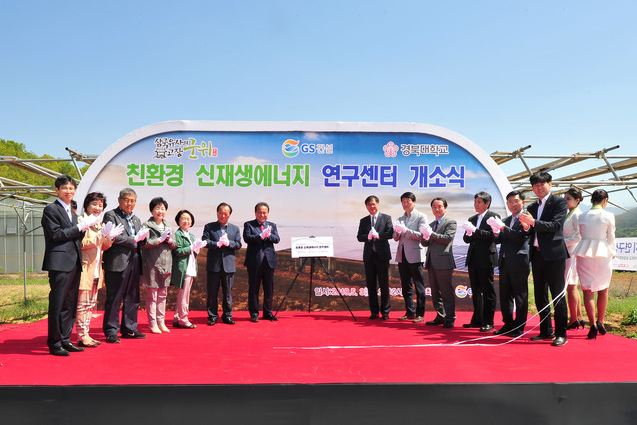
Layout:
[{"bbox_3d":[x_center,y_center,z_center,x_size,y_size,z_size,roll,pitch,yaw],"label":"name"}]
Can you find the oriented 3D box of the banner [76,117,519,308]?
[{"bbox_3d":[-0.338,0.043,6.688,6.720,2.970,0.200,0,-3,-1],"label":"banner"}]

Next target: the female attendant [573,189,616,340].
[{"bbox_3d":[3.154,0.564,4.882,0.470,1.700,0.330,-3,-5,44],"label":"female attendant"}]

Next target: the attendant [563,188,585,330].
[{"bbox_3d":[3.132,0.578,5.280,0.340,1.720,0.450,1,-4,-9],"label":"attendant"}]

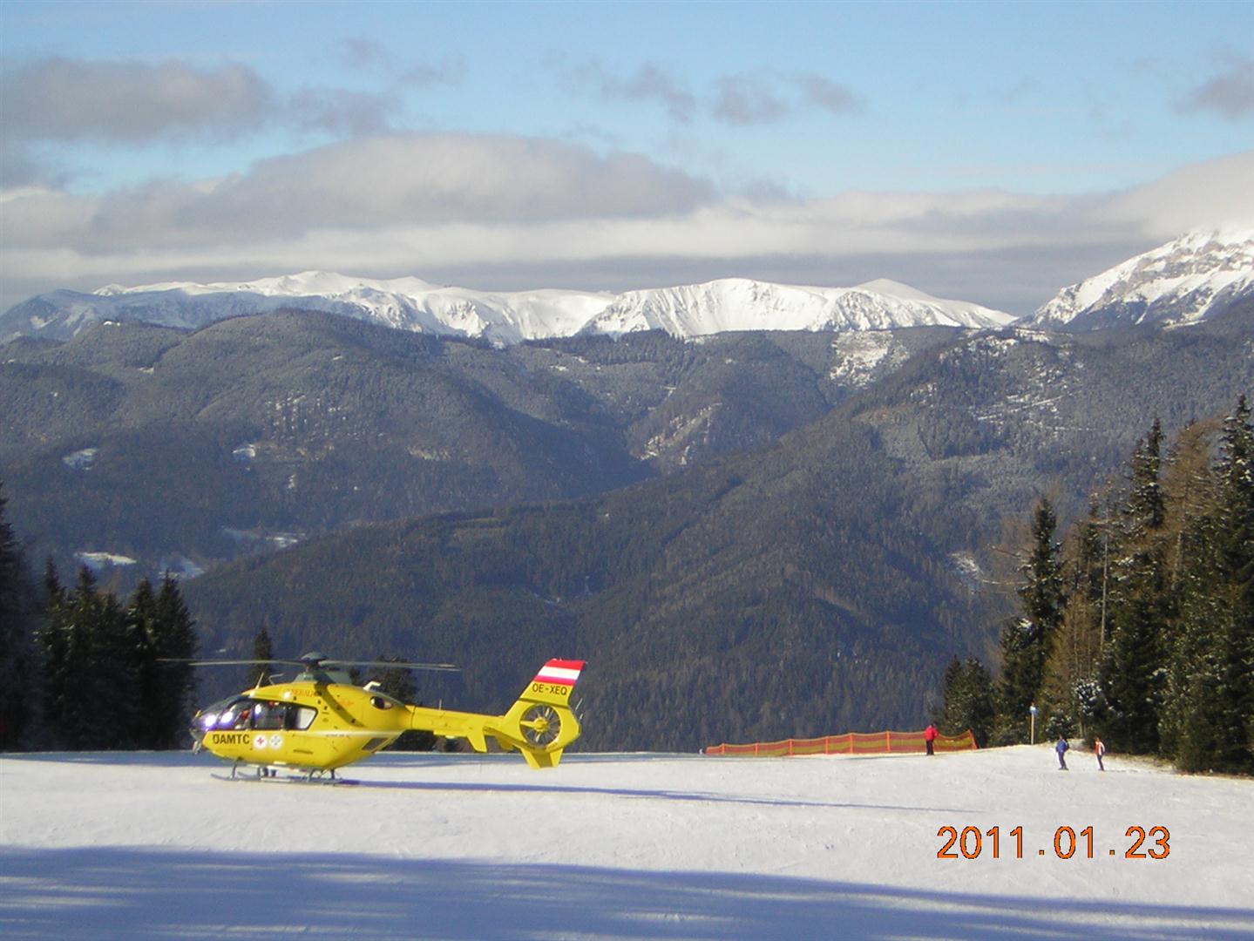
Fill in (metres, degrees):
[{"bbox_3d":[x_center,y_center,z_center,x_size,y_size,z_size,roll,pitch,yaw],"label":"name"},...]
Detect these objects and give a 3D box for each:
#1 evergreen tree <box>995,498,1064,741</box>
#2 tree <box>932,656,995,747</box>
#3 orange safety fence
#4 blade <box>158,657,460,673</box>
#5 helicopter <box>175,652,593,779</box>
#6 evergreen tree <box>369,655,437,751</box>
[{"bbox_3d":[25.101,9.402,192.000,4.400,15.500,4.400,0,1,0],"label":"evergreen tree"},{"bbox_3d":[21.197,14.682,194.000,4.000,6.000,4.000,0,1,0],"label":"tree"},{"bbox_3d":[12.591,16.088,182.000,16.300,1.500,0.500,0,1,6],"label":"orange safety fence"},{"bbox_3d":[-8.037,4.917,78.100,7.800,0.400,7.300,1,-5,0],"label":"blade"},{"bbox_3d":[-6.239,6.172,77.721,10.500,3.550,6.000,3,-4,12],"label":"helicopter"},{"bbox_3d":[-12.356,12.865,170.000,3.700,5.500,3.700,0,1,0],"label":"evergreen tree"}]

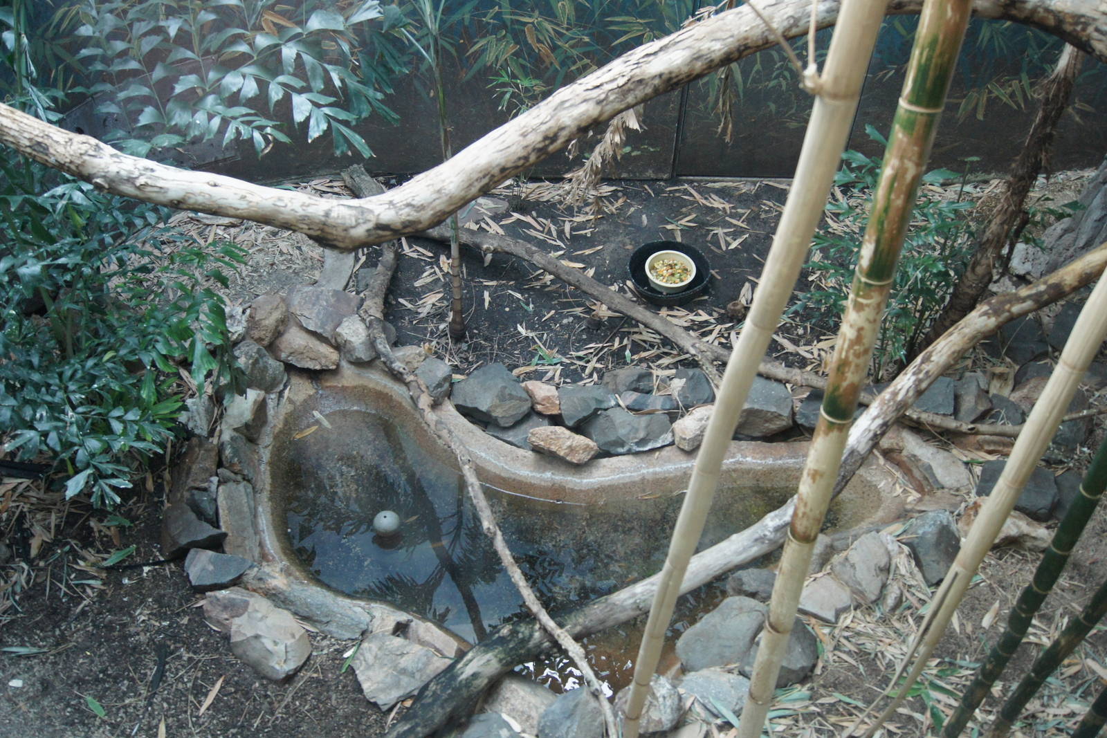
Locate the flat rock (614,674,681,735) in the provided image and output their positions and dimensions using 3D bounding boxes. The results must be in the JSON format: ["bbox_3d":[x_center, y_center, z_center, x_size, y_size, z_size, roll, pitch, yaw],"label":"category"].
[{"bbox_3d":[0.226,0.813,2.462,0.150,0.090,0.120,-7,50,-6],"label":"flat rock"}]

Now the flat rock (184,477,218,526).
[{"bbox_3d":[-0.921,0.346,2.649,0.073,0.073,0.104,-15,51,-14],"label":"flat rock"}]

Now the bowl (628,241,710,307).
[{"bbox_3d":[0.370,-0.301,3.254,0.260,0.060,0.260,1,49,-1],"label":"bowl"}]

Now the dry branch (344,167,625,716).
[{"bbox_3d":[-0.341,0.056,3.008,0.249,0.210,2.361,-17,52,-14],"label":"dry branch"}]

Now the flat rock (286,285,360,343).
[{"bbox_3d":[-0.669,-0.169,3.007,0.213,0.073,0.156,12,50,9],"label":"flat rock"}]

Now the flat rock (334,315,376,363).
[{"bbox_3d":[-0.623,-0.094,3.199,0.115,0.110,0.100,16,52,13],"label":"flat rock"}]

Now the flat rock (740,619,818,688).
[{"bbox_3d":[0.561,0.710,2.537,0.175,0.110,0.140,-7,50,-6],"label":"flat rock"}]

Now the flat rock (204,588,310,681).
[{"bbox_3d":[-0.700,0.619,2.400,0.239,0.099,0.156,38,58,27],"label":"flat rock"}]

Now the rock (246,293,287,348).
[{"bbox_3d":[-0.919,-0.158,3.259,0.120,0.120,0.110,-4,50,-3],"label":"rock"}]

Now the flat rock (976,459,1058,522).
[{"bbox_3d":[1.234,0.324,2.715,0.203,0.088,0.135,7,49,4],"label":"flat rock"}]

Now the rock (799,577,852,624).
[{"bbox_3d":[0.711,0.604,2.663,0.130,0.055,0.110,20,53,16],"label":"rock"}]

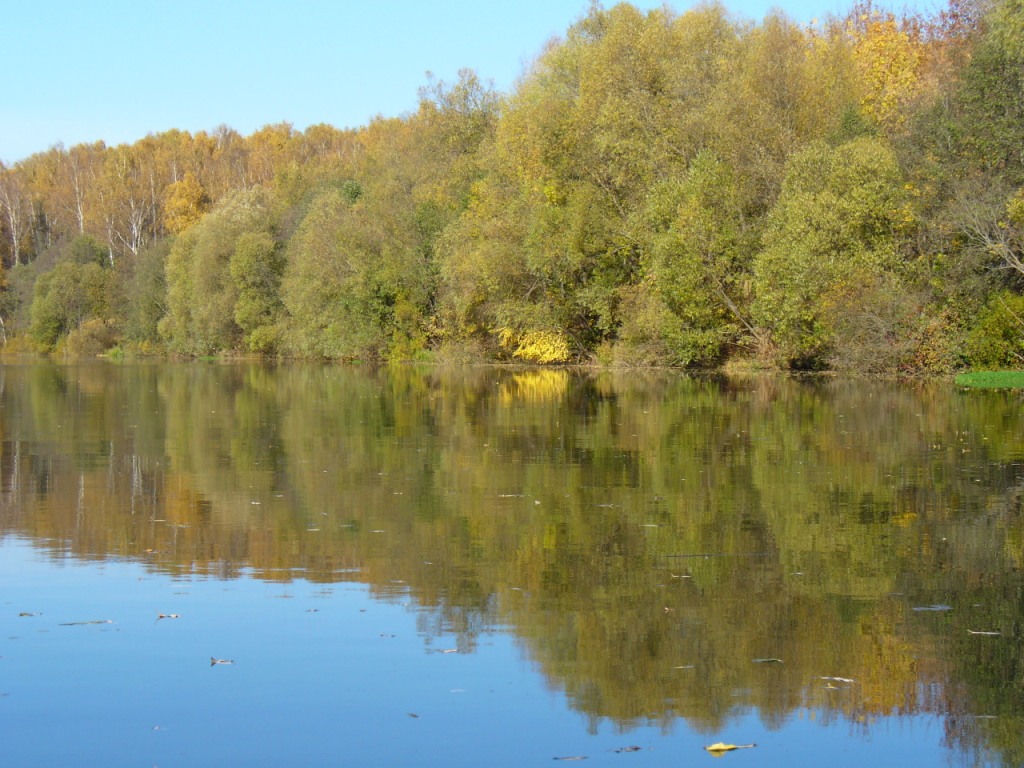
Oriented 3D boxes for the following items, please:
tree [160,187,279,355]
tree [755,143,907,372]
[{"bbox_3d":[-18.856,-7.232,149.000,7.684,11.042,7.200,0,1,0],"label":"tree"},{"bbox_3d":[13.868,-5.612,100.000,6.804,10.141,6.500,0,1,0],"label":"tree"}]

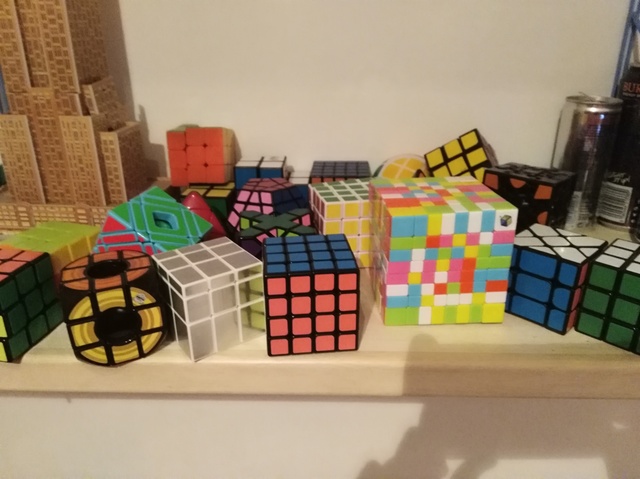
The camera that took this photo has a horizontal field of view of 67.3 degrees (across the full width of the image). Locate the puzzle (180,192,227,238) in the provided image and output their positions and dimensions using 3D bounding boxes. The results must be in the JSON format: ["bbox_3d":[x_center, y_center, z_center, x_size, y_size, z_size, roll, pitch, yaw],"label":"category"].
[{"bbox_3d":[-0.116,-0.009,0.451,0.084,0.073,0.078,0,23,0],"label":"puzzle"}]

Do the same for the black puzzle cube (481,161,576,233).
[{"bbox_3d":[0.207,-0.035,0.485,0.067,0.067,0.067,20,26,37],"label":"black puzzle cube"}]

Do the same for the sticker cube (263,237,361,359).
[{"bbox_3d":[-0.008,0.038,0.343,0.061,0.061,0.061,-3,23,-5],"label":"sticker cube"}]

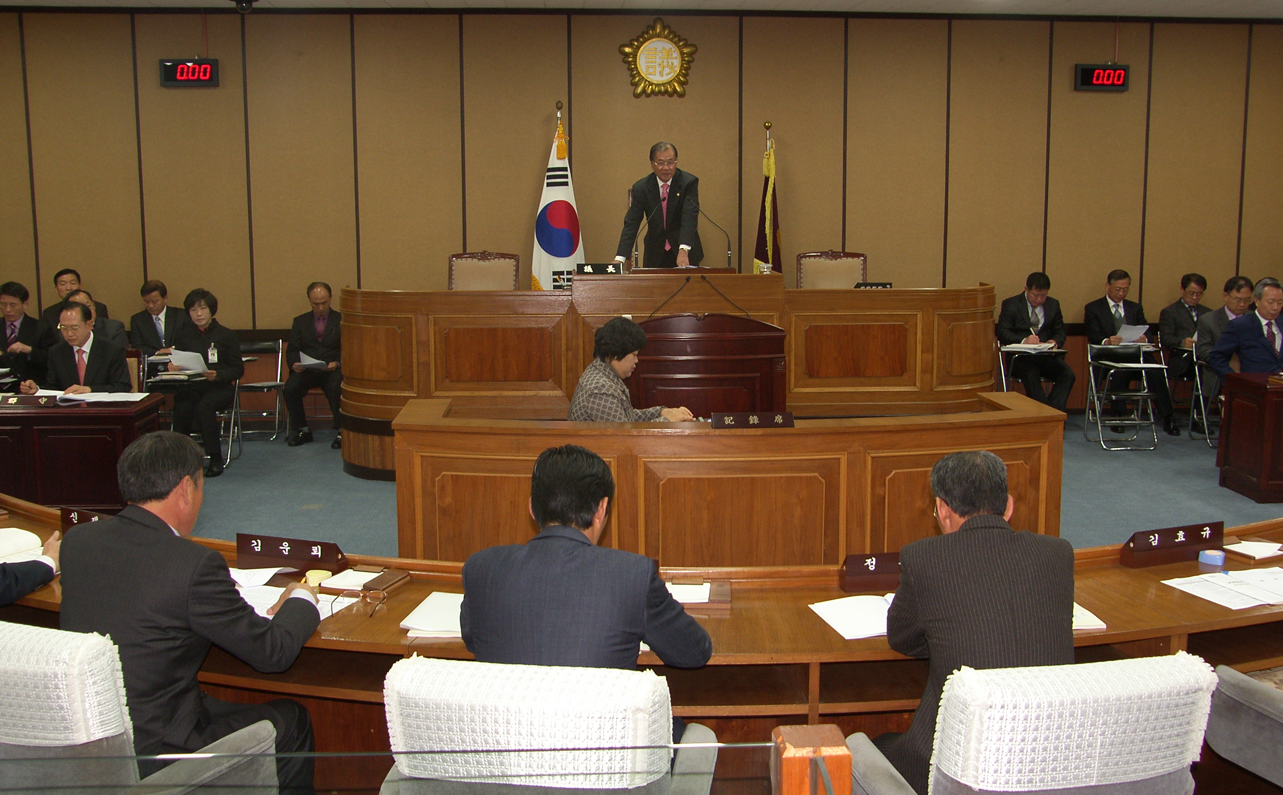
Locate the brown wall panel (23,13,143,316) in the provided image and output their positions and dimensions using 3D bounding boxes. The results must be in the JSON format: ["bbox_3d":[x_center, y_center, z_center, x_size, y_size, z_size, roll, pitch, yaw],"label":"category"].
[{"bbox_3d":[-4.621,-1.849,10.785,0.876,2.606,0.050,-1,8,-4],"label":"brown wall panel"}]

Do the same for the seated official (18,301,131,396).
[{"bbox_3d":[-3.418,0.035,7.850,0.640,1.240,0.780,0,8,0],"label":"seated official"}]

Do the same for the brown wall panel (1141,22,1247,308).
[{"bbox_3d":[4.624,-1.859,10.842,0.829,2.475,0.050,-1,8,-3],"label":"brown wall panel"}]

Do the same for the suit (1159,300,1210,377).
[{"bbox_3d":[4.573,-0.364,10.870,0.530,0.920,0.660,-1,8,-5],"label":"suit"}]

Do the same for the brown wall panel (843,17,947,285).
[{"bbox_3d":[2.182,-1.916,11.130,0.858,2.590,0.050,-1,8,-3],"label":"brown wall panel"}]

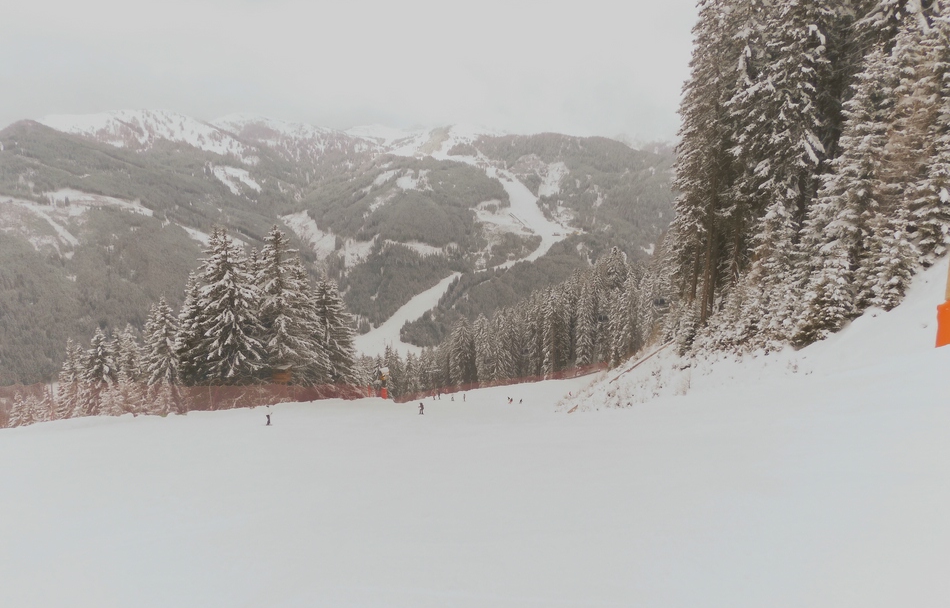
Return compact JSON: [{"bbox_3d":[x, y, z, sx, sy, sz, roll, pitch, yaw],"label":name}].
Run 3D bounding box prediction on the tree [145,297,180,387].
[{"bbox_3d":[-26.955,4.091,56.817,3.280,9.650,3.280,-1,12,0],"label":"tree"}]

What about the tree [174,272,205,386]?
[{"bbox_3d":[-30.023,3.468,69.765,3.810,13.760,3.810,-1,12,0],"label":"tree"}]

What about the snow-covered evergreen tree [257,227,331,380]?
[{"bbox_3d":[-21.363,1.017,77.143,8.430,20.130,8.430,-1,12,0],"label":"snow-covered evergreen tree"}]

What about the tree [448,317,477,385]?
[{"bbox_3d":[-3.311,12.961,174.518,7.420,19.770,7.420,-1,12,0],"label":"tree"}]

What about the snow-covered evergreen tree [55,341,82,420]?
[{"bbox_3d":[-28.231,5.281,45.741,1.940,5.950,1.940,-1,12,0],"label":"snow-covered evergreen tree"}]

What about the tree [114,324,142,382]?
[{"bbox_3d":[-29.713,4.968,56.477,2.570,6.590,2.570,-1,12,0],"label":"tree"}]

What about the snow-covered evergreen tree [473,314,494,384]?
[{"bbox_3d":[2.318,13.068,179.543,6.540,20.900,6.540,-1,12,0],"label":"snow-covered evergreen tree"}]

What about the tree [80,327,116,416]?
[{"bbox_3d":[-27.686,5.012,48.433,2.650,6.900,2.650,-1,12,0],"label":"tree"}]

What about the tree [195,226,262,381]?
[{"bbox_3d":[-27.243,1.187,73.130,7.770,19.090,7.770,-1,12,0],"label":"tree"}]

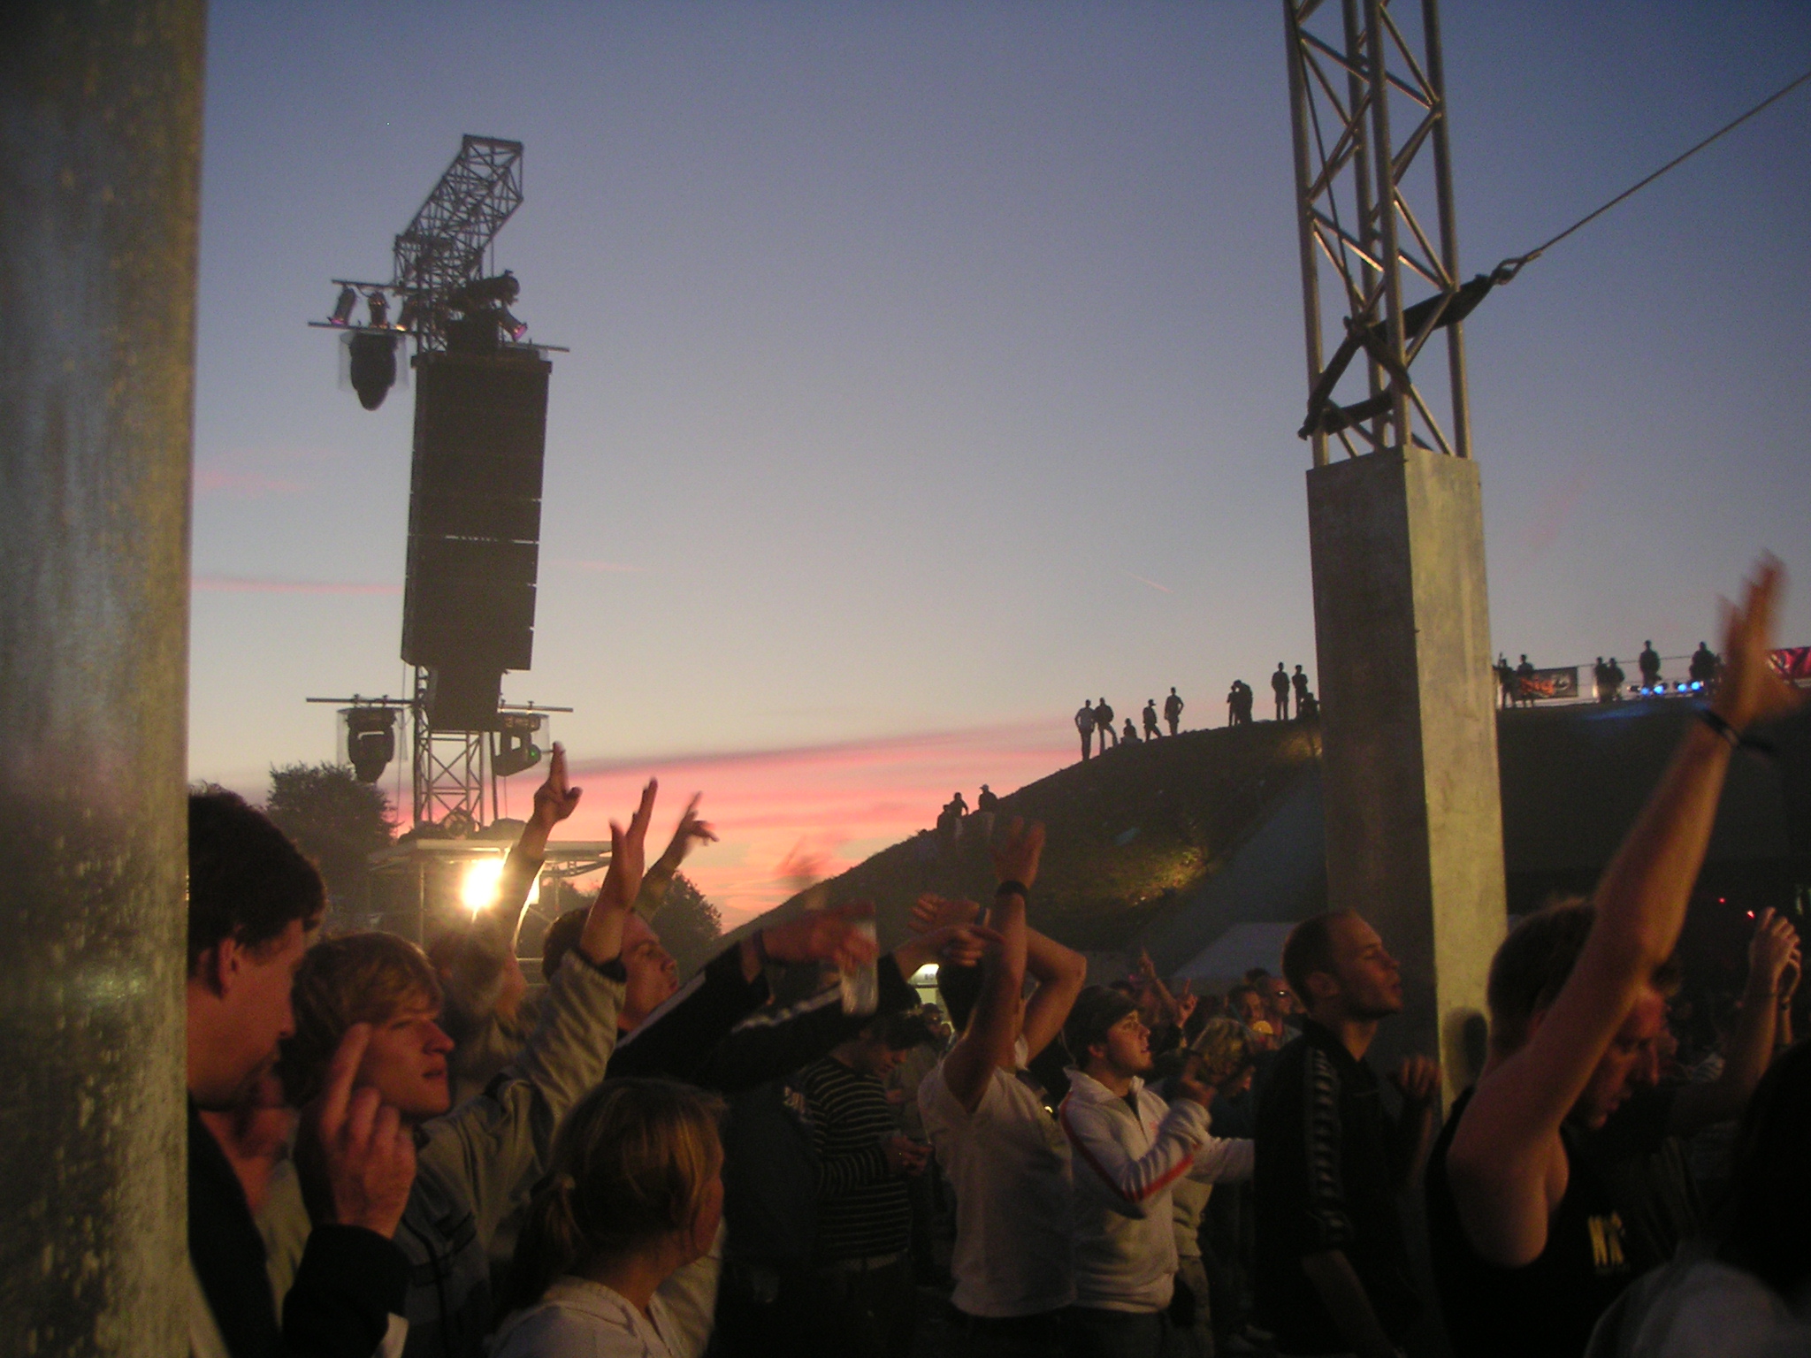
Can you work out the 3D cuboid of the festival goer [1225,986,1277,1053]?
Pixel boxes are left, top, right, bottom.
[{"bbox_3d":[2.242,2.824,12.882,0.380,1.660,0.520,-9,-11,44],"label":"festival goer"}]

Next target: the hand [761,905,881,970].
[{"bbox_3d":[-0.145,0.442,3.400,0.195,0.110,0.100,0,-8,-9],"label":"hand"}]

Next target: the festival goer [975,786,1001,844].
[{"bbox_3d":[2.477,4.099,60.000,0.360,1.750,0.520,4,-9,-30],"label":"festival goer"}]

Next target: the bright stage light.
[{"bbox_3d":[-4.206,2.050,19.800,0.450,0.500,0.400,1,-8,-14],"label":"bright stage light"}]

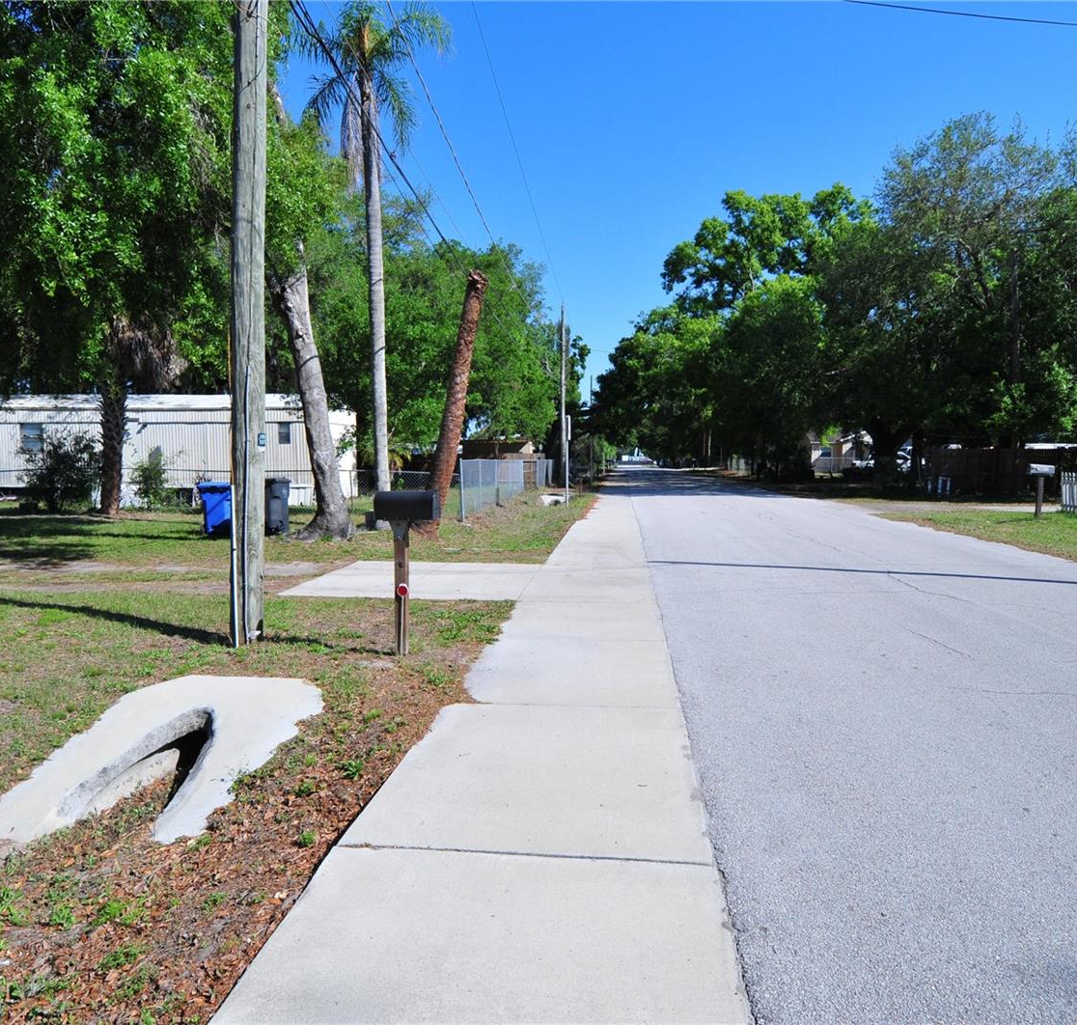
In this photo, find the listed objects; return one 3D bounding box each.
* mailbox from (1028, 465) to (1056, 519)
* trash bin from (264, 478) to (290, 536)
[{"bbox_3d":[11.500,-0.510,17.650,0.540,1.210,0.220,0,4,6],"label":"mailbox"},{"bbox_3d":[-5.550,-0.140,16.250,0.660,1.150,0.780,-2,4,-22],"label":"trash bin"}]

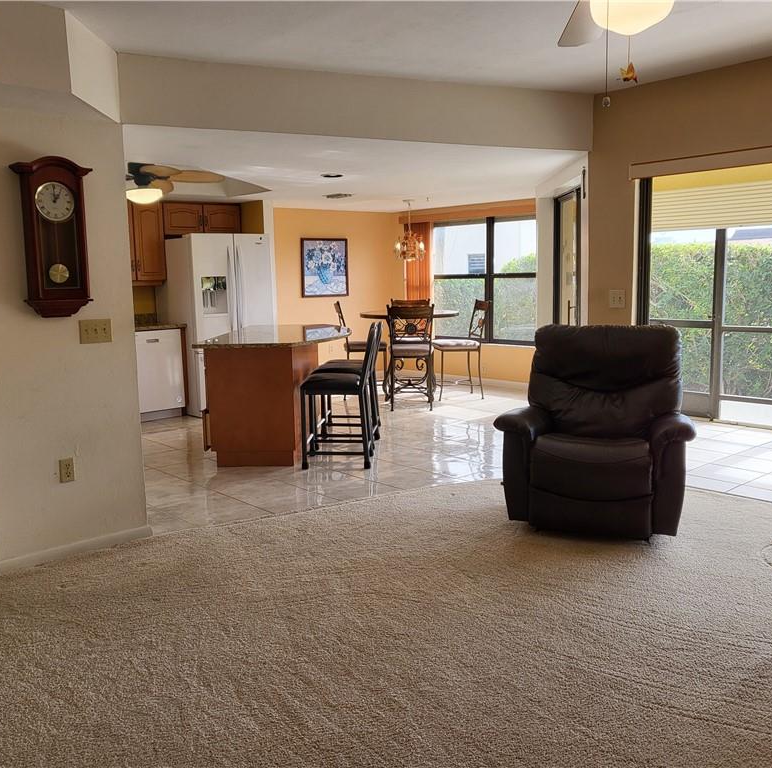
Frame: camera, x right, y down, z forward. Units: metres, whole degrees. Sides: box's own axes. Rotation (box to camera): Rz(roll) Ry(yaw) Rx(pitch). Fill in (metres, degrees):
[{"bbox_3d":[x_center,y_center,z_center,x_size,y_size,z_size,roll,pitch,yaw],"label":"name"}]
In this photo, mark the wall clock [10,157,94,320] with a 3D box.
[{"bbox_3d":[-1.531,-0.677,3.586,0.325,0.725,0.160,-8,10,-41],"label":"wall clock"}]

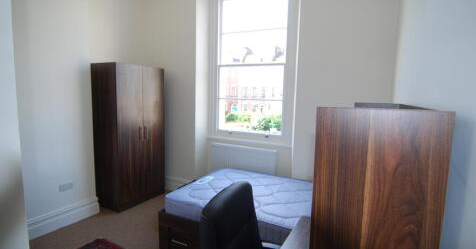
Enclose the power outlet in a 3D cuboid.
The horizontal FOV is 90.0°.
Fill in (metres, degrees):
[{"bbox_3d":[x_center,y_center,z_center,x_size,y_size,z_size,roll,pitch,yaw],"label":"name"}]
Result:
[{"bbox_3d":[-1.918,0.705,2.663,0.014,0.084,0.146,4,6,23],"label":"power outlet"}]

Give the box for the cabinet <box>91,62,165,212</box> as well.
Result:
[{"bbox_3d":[-1.540,0.144,3.422,0.480,1.885,0.826,4,6,23],"label":"cabinet"}]

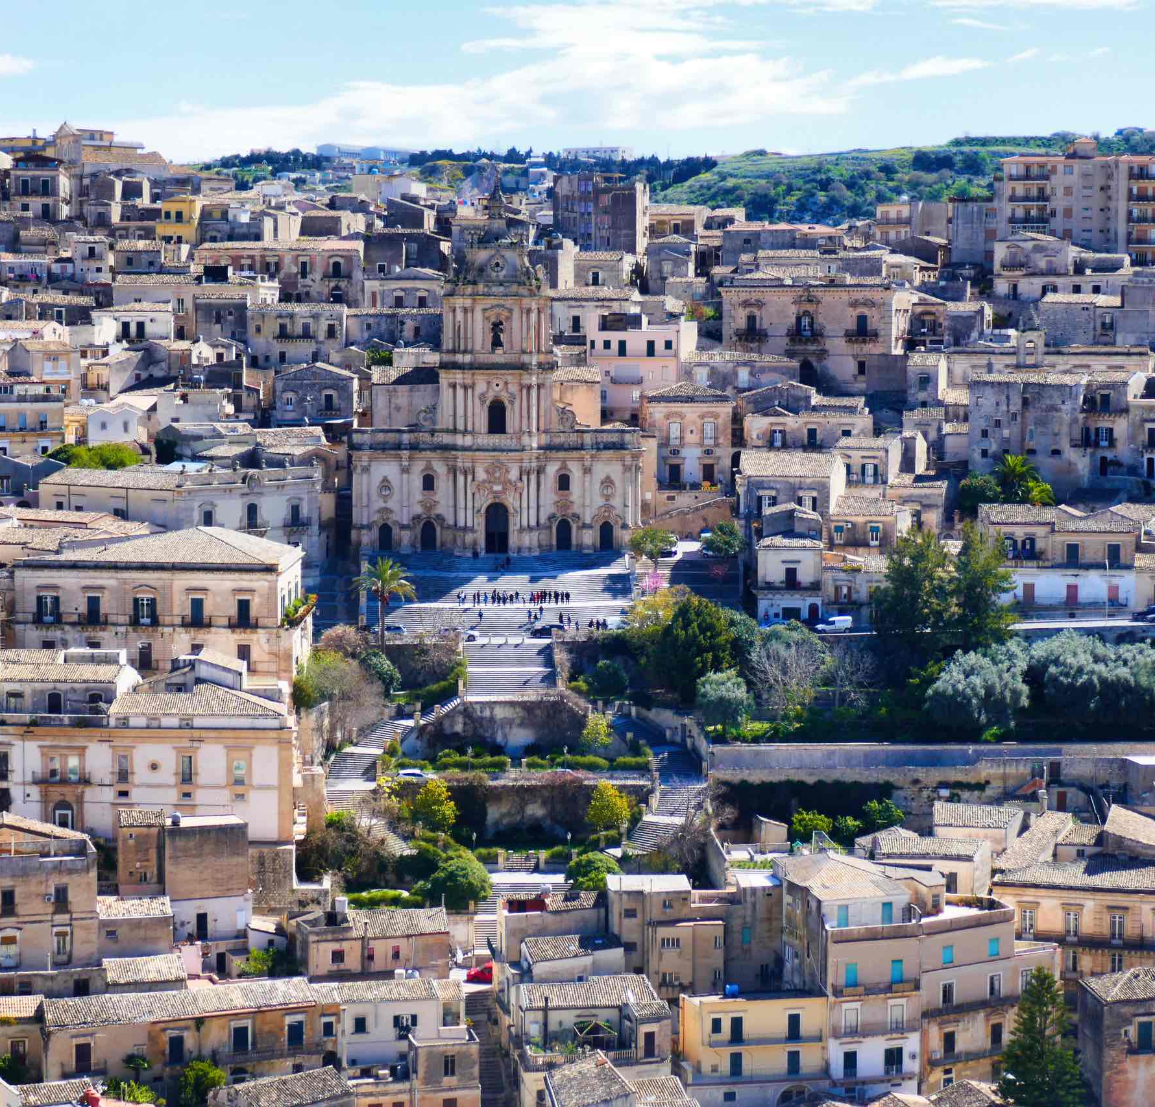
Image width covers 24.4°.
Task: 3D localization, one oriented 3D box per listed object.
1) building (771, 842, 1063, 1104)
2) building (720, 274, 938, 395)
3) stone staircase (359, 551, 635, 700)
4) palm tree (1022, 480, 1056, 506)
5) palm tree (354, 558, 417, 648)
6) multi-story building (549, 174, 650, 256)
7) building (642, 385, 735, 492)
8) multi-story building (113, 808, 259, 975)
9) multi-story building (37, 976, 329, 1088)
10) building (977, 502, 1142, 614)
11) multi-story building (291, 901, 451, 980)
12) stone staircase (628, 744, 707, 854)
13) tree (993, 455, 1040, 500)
[{"bbox_3d":[29.610,36.990,236.000,21.910,18.500,11.000,-2,5,-22],"label":"building"},{"bbox_3d":[36.450,-31.710,387.000,29.460,16.910,15.000,1,5,13],"label":"building"},{"bbox_3d":[-9.660,8.510,338.000,34.500,14.400,43.410,0,5,-6],"label":"stone staircase"},{"bbox_3d":[59.200,-7.490,343.000,4.500,4.200,4.500,0,5,0],"label":"palm tree"},{"bbox_3d":[-23.360,6.240,325.000,7.400,11.300,7.400,0,5,0],"label":"palm tree"},{"bbox_3d":[3.640,-49.640,398.000,12.300,13.500,11.000,1,5,9],"label":"multi-story building"},{"bbox_3d":[14.140,-14.780,341.000,11.300,13.000,9.000,0,5,-2],"label":"building"},{"bbox_3d":[-37.590,32.100,256.000,12.000,12.600,8.500,-2,6,-19],"label":"multi-story building"},{"bbox_3d":[-31.730,39.260,215.000,22.130,6.990,8.500,-1,5,-17],"label":"multi-story building"},{"bbox_3d":[58.540,0.520,326.000,18.860,12.760,10.000,1,5,5],"label":"building"},{"bbox_3d":[-18.450,34.800,238.000,12.930,5.490,7.500,-1,5,-17],"label":"multi-story building"},{"bbox_3d":[9.610,25.990,285.000,7.500,8.500,11.500,2,5,14],"label":"stone staircase"},{"bbox_3d":[55.870,-8.760,340.000,5.600,7.500,5.600,0,5,0],"label":"tree"}]

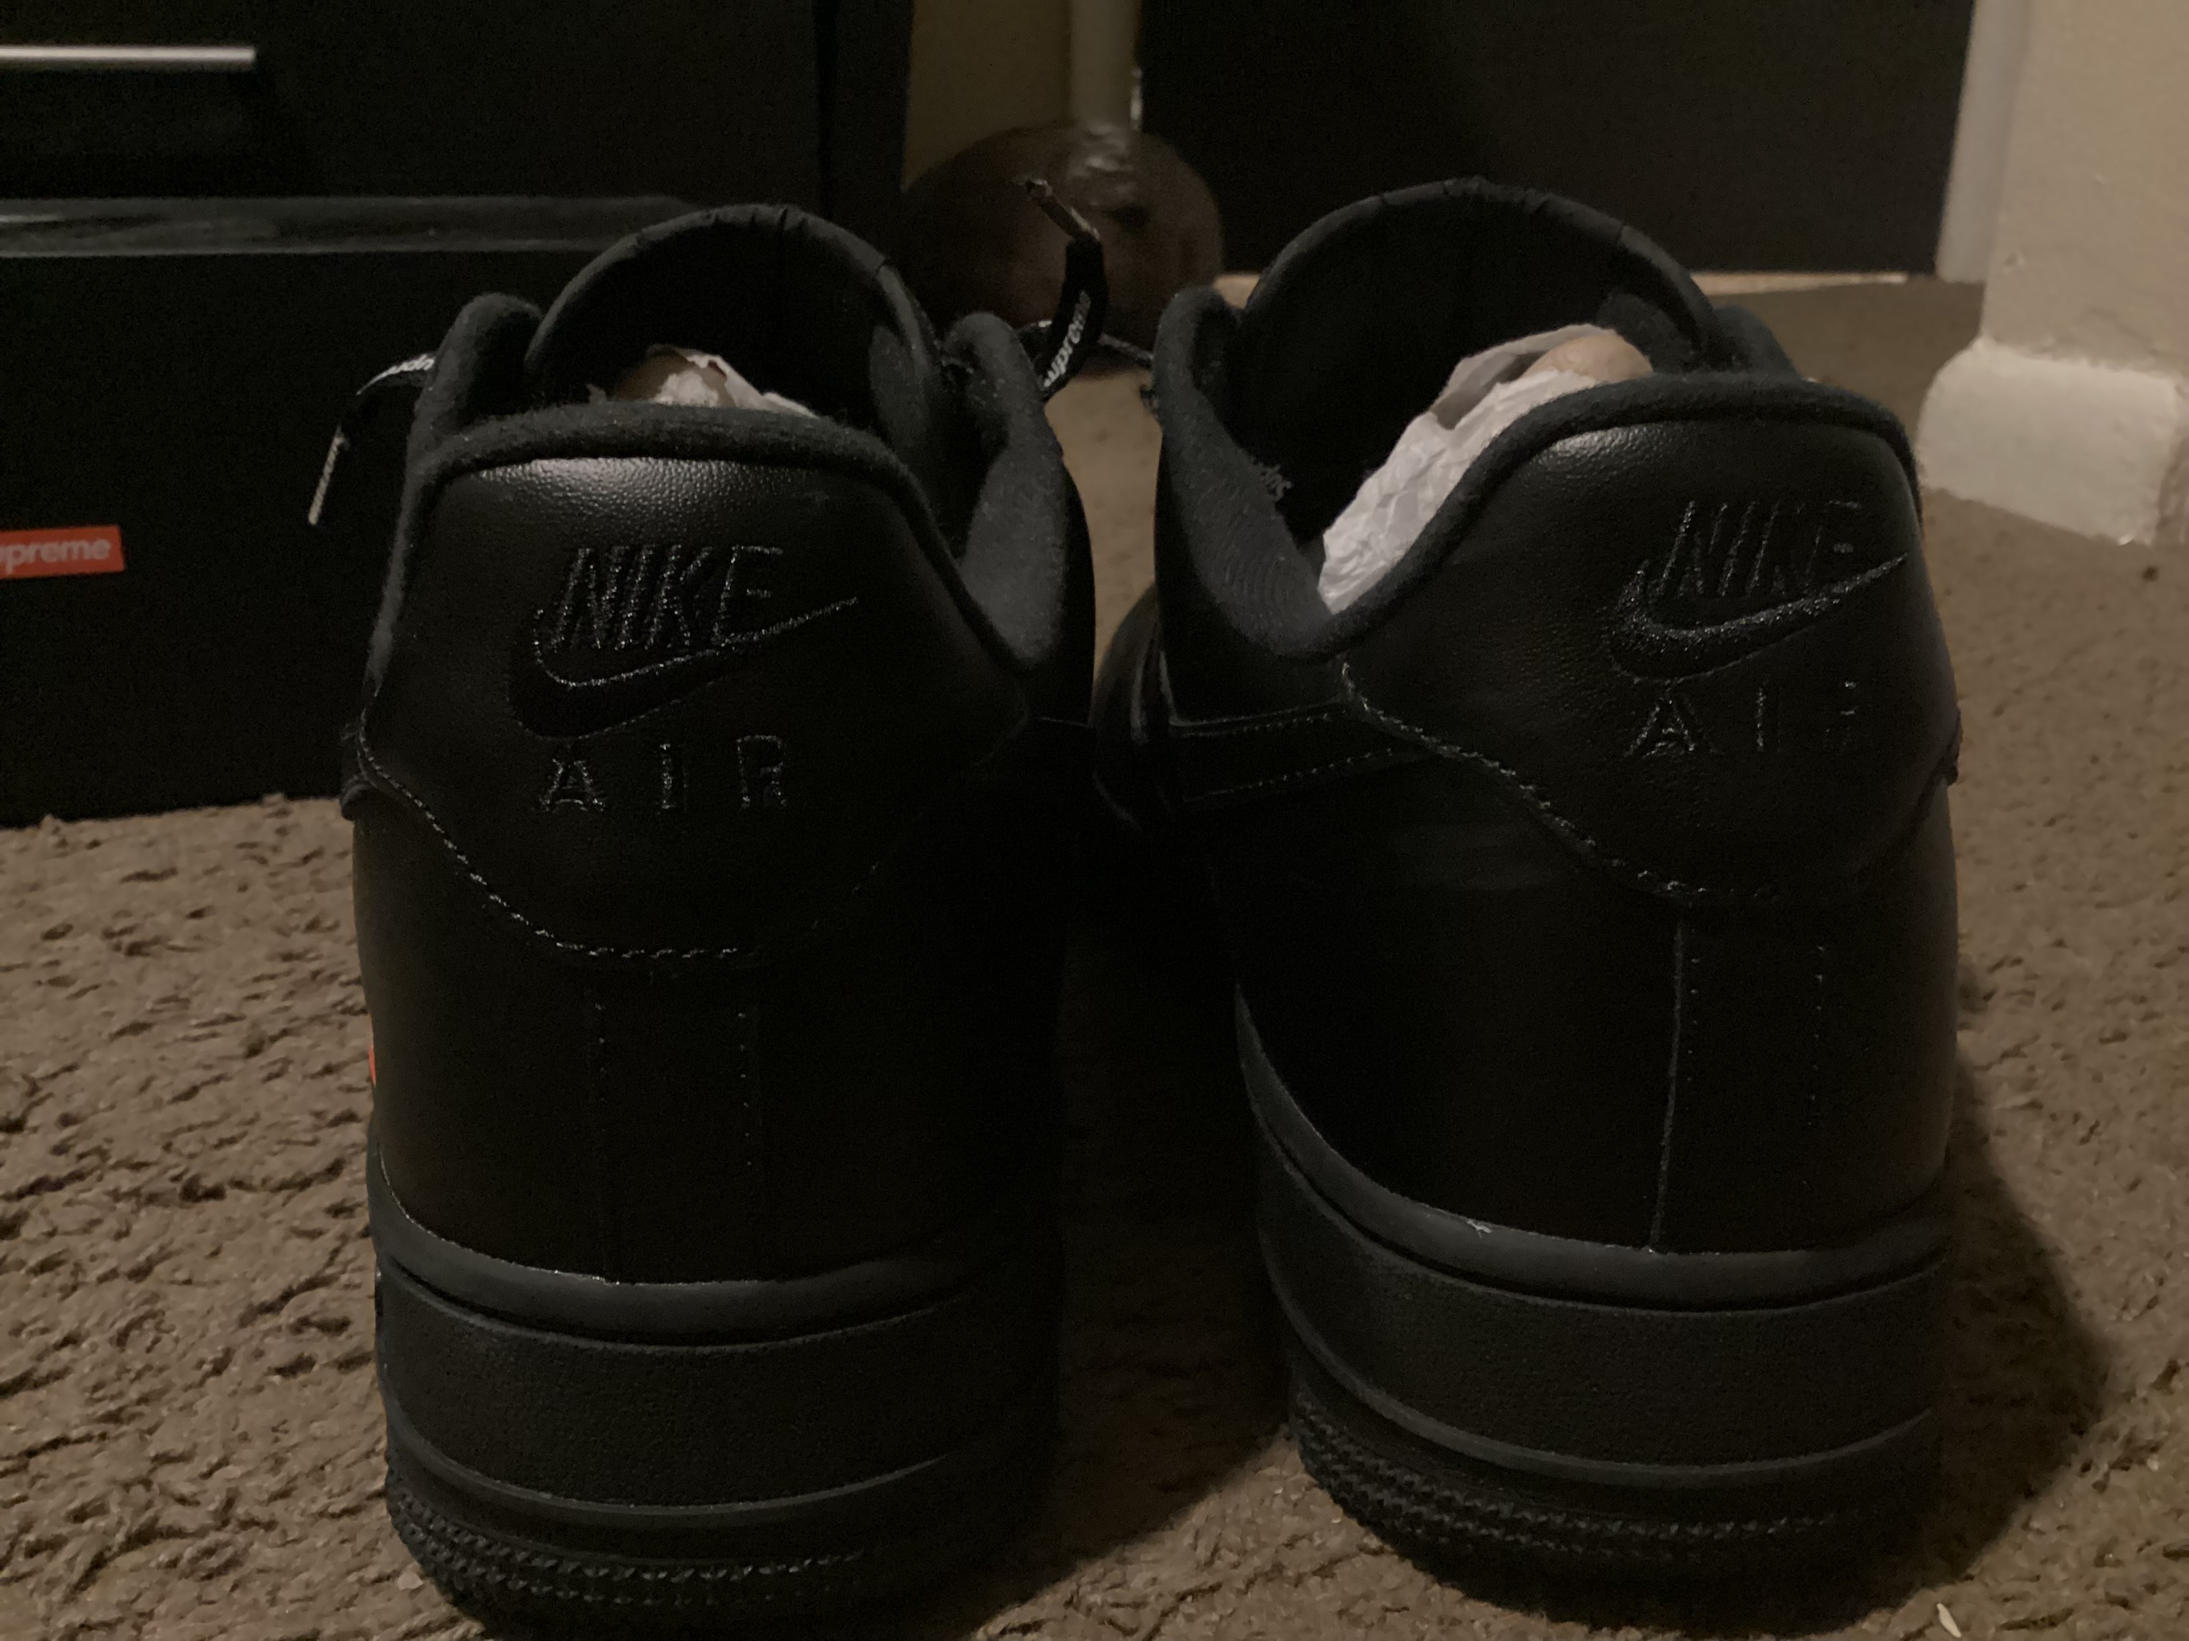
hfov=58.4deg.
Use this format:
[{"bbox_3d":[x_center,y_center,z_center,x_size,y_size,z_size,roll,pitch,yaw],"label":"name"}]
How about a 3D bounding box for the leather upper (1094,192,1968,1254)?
[{"bbox_3d":[0.042,-0.046,0.325,0.108,0.109,0.293,-2,18,-8],"label":"leather upper"}]

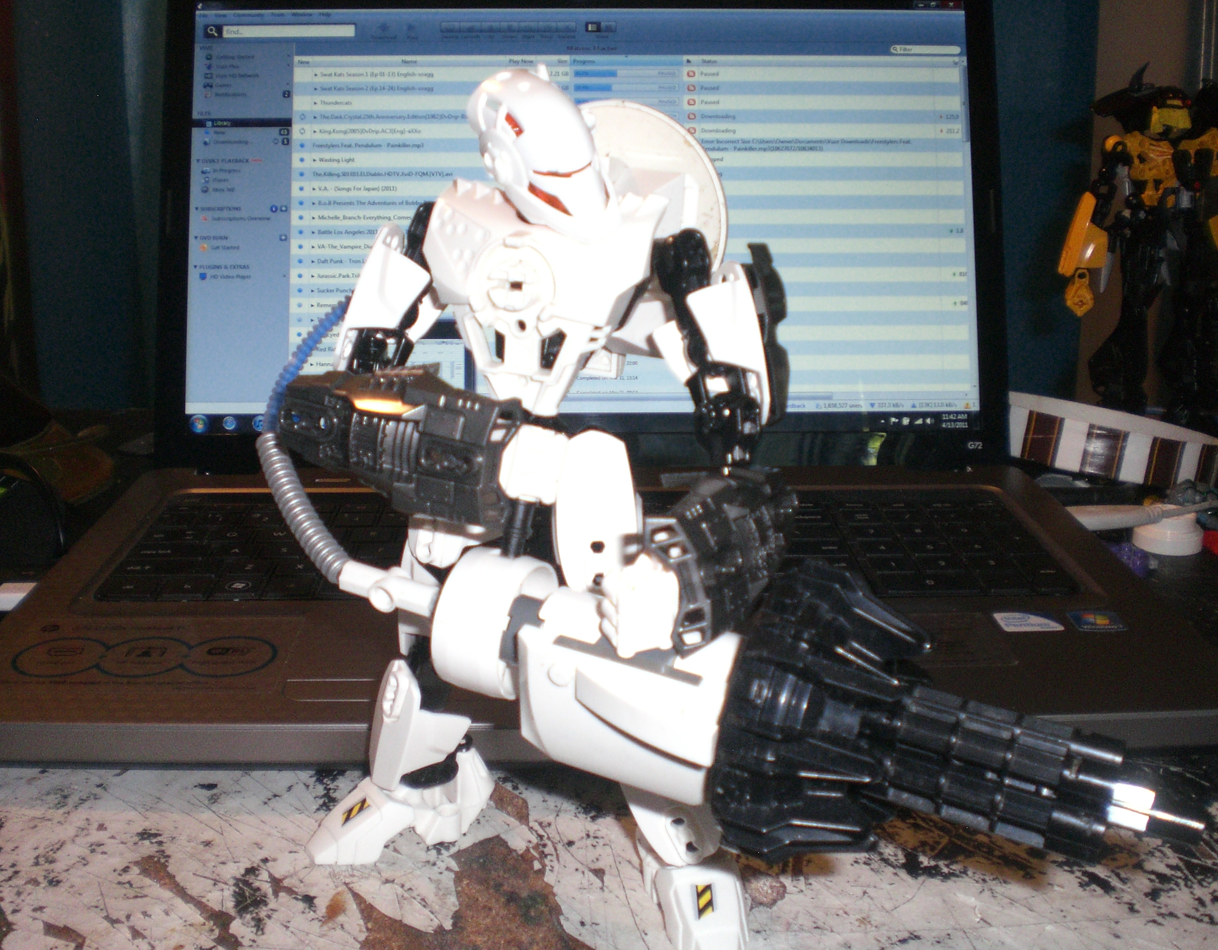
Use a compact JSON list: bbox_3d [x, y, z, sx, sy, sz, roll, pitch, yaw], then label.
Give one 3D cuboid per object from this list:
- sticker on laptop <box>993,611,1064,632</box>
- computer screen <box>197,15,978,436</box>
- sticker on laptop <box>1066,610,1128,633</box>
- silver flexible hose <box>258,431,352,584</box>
[{"bbox_3d":[0.144,0.050,0.477,0.021,0.001,0.017,0,16,-2],"label":"sticker on laptop"},{"bbox_3d":[-0.011,-0.124,0.678,0.386,0.217,0.010,0,-5,-2],"label":"computer screen"},{"bbox_3d":[0.168,0.050,0.478,0.018,0.001,0.018,0,16,-2],"label":"sticker on laptop"},{"bbox_3d":[-0.079,0.009,0.355,0.009,0.042,0.009,-23,15,0],"label":"silver flexible hose"}]

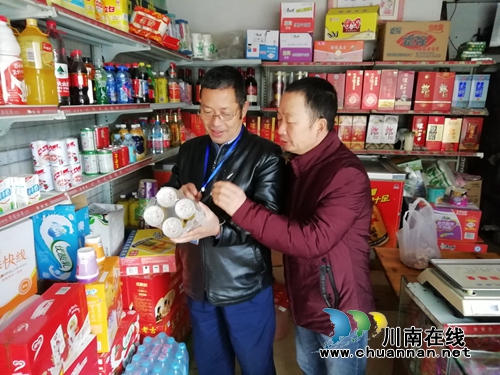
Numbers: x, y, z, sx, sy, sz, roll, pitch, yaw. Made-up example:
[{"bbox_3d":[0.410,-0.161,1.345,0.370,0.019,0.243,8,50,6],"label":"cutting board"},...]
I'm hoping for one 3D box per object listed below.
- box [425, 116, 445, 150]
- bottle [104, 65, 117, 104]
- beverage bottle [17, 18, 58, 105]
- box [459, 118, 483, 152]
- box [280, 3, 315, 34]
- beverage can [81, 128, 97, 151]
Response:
[{"bbox_3d":[1.508,-0.442,3.083,0.122,0.274,0.105,2,13,7],"label":"box"},{"bbox_3d":[-0.742,-0.549,2.015,0.067,0.195,0.067,2,13,7],"label":"bottle"},{"bbox_3d":[-0.807,-0.475,1.432,0.110,0.314,0.110,6,14,21],"label":"beverage bottle"},{"bbox_3d":[1.803,-0.439,3.092,0.147,0.267,0.110,2,13,7],"label":"box"},{"bbox_3d":[0.387,-1.317,2.979,0.262,0.210,0.270,3,13,10],"label":"box"},{"bbox_3d":[-0.794,-0.236,1.857,0.066,0.107,0.066,1,13,0],"label":"beverage can"}]

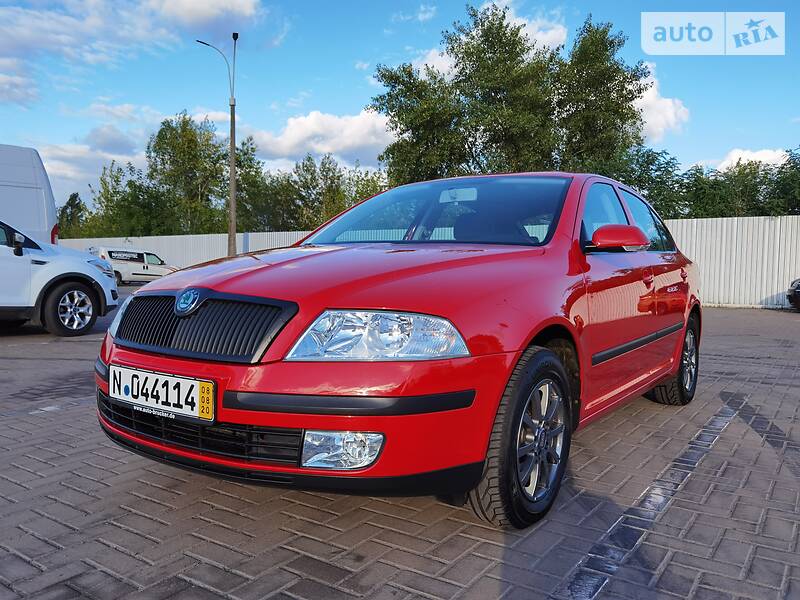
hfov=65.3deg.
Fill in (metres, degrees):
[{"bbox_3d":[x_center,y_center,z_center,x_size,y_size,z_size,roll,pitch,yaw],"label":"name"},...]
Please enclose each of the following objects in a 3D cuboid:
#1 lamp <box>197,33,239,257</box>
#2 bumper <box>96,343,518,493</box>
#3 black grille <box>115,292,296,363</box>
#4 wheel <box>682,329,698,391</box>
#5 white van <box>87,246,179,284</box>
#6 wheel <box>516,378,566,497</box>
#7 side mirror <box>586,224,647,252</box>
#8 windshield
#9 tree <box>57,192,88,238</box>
[{"bbox_3d":[-8.314,-6.358,28.552,1.950,11.700,1.200,1,2,0],"label":"lamp"},{"bbox_3d":[-0.551,0.340,2.106,1.750,0.430,0.610,3,3,35],"label":"bumper"},{"bbox_3d":[-0.655,0.080,1.940,0.850,0.205,0.150,3,3,35],"label":"black grille"},{"bbox_3d":[1.914,0.414,4.285,0.170,0.415,0.415,3,3,35],"label":"wheel"},{"bbox_3d":[-13.290,-1.655,31.730,1.830,1.870,4.390,3,3,40],"label":"white van"},{"bbox_3d":[0.437,0.476,2.172,0.170,0.415,0.415,3,3,35],"label":"wheel"},{"bbox_3d":[0.916,-0.254,2.597,0.220,0.125,0.150,3,3,35],"label":"side mirror"},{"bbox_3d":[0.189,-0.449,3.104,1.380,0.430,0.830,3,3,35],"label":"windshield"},{"bbox_3d":[-31.319,-6.312,59.828,3.400,8.100,3.400,1,2,0],"label":"tree"}]

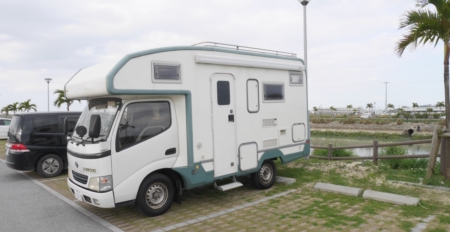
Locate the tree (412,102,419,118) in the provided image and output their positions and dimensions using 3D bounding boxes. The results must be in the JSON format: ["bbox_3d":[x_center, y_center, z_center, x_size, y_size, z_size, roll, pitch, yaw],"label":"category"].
[{"bbox_3d":[47.594,-1.534,78.000,1.600,4.100,1.600,-1,0,-43],"label":"tree"}]

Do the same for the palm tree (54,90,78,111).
[{"bbox_3d":[-14.126,-0.307,28.000,2.300,4.200,2.300,-1,0,-43],"label":"palm tree"}]

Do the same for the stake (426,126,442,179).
[{"bbox_3d":[4.828,0.855,7.250,0.120,1.240,0.120,11,-2,-43],"label":"stake"}]

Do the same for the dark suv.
[{"bbox_3d":[-4.067,0.746,9.937,4.650,1.780,1.720,-1,0,-42],"label":"dark suv"}]

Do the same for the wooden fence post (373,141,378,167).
[{"bbox_3d":[4.513,1.087,9.350,0.140,0.740,0.140,-1,0,-43],"label":"wooden fence post"}]

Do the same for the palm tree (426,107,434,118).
[{"bbox_3d":[51.342,-1.012,78.000,1.700,2.900,1.700,-1,0,-43],"label":"palm tree"}]

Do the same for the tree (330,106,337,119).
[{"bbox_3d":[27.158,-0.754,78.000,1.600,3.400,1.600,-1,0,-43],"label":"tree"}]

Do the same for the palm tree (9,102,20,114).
[{"bbox_3d":[-30.971,-0.008,46.000,2.000,4.200,2.000,-1,0,-43],"label":"palm tree"}]

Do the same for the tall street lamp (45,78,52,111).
[{"bbox_3d":[-18.625,-0.953,33.000,0.800,5.650,0.800,-1,0,-43],"label":"tall street lamp"}]

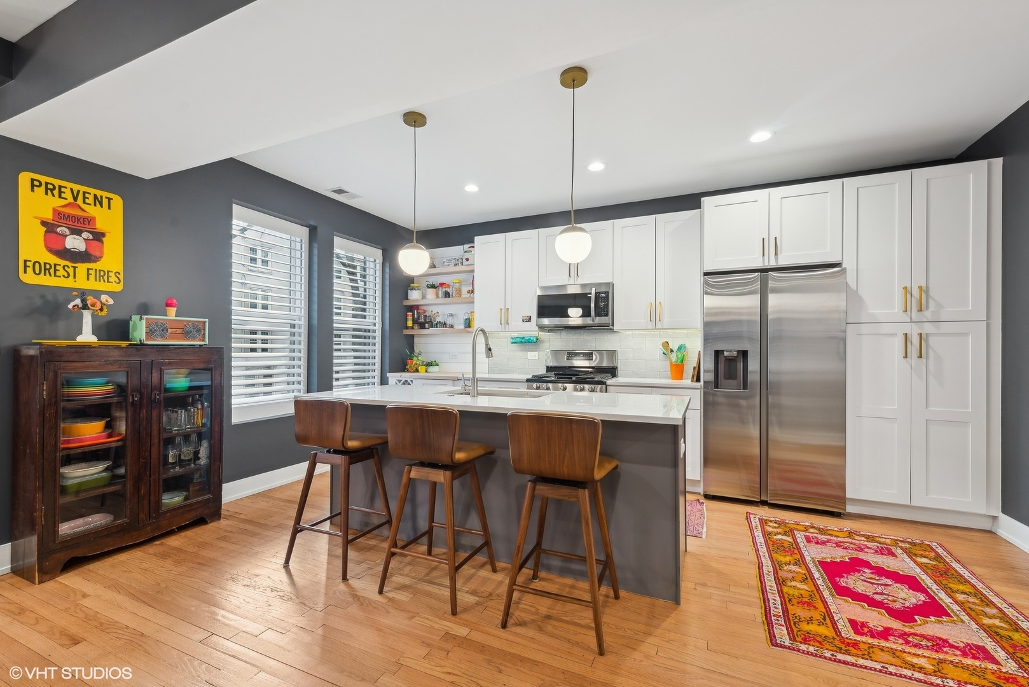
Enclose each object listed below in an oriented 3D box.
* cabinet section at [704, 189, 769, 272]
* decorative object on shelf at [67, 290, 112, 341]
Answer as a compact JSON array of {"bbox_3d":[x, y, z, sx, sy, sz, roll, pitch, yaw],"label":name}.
[{"bbox_3d":[1.866,-0.885,3.645,0.459,0.585,0.594,0,0,25],"label":"cabinet section"},{"bbox_3d":[-2.452,-0.154,2.490,0.155,0.288,0.175,0,-1,24],"label":"decorative object on shelf"}]

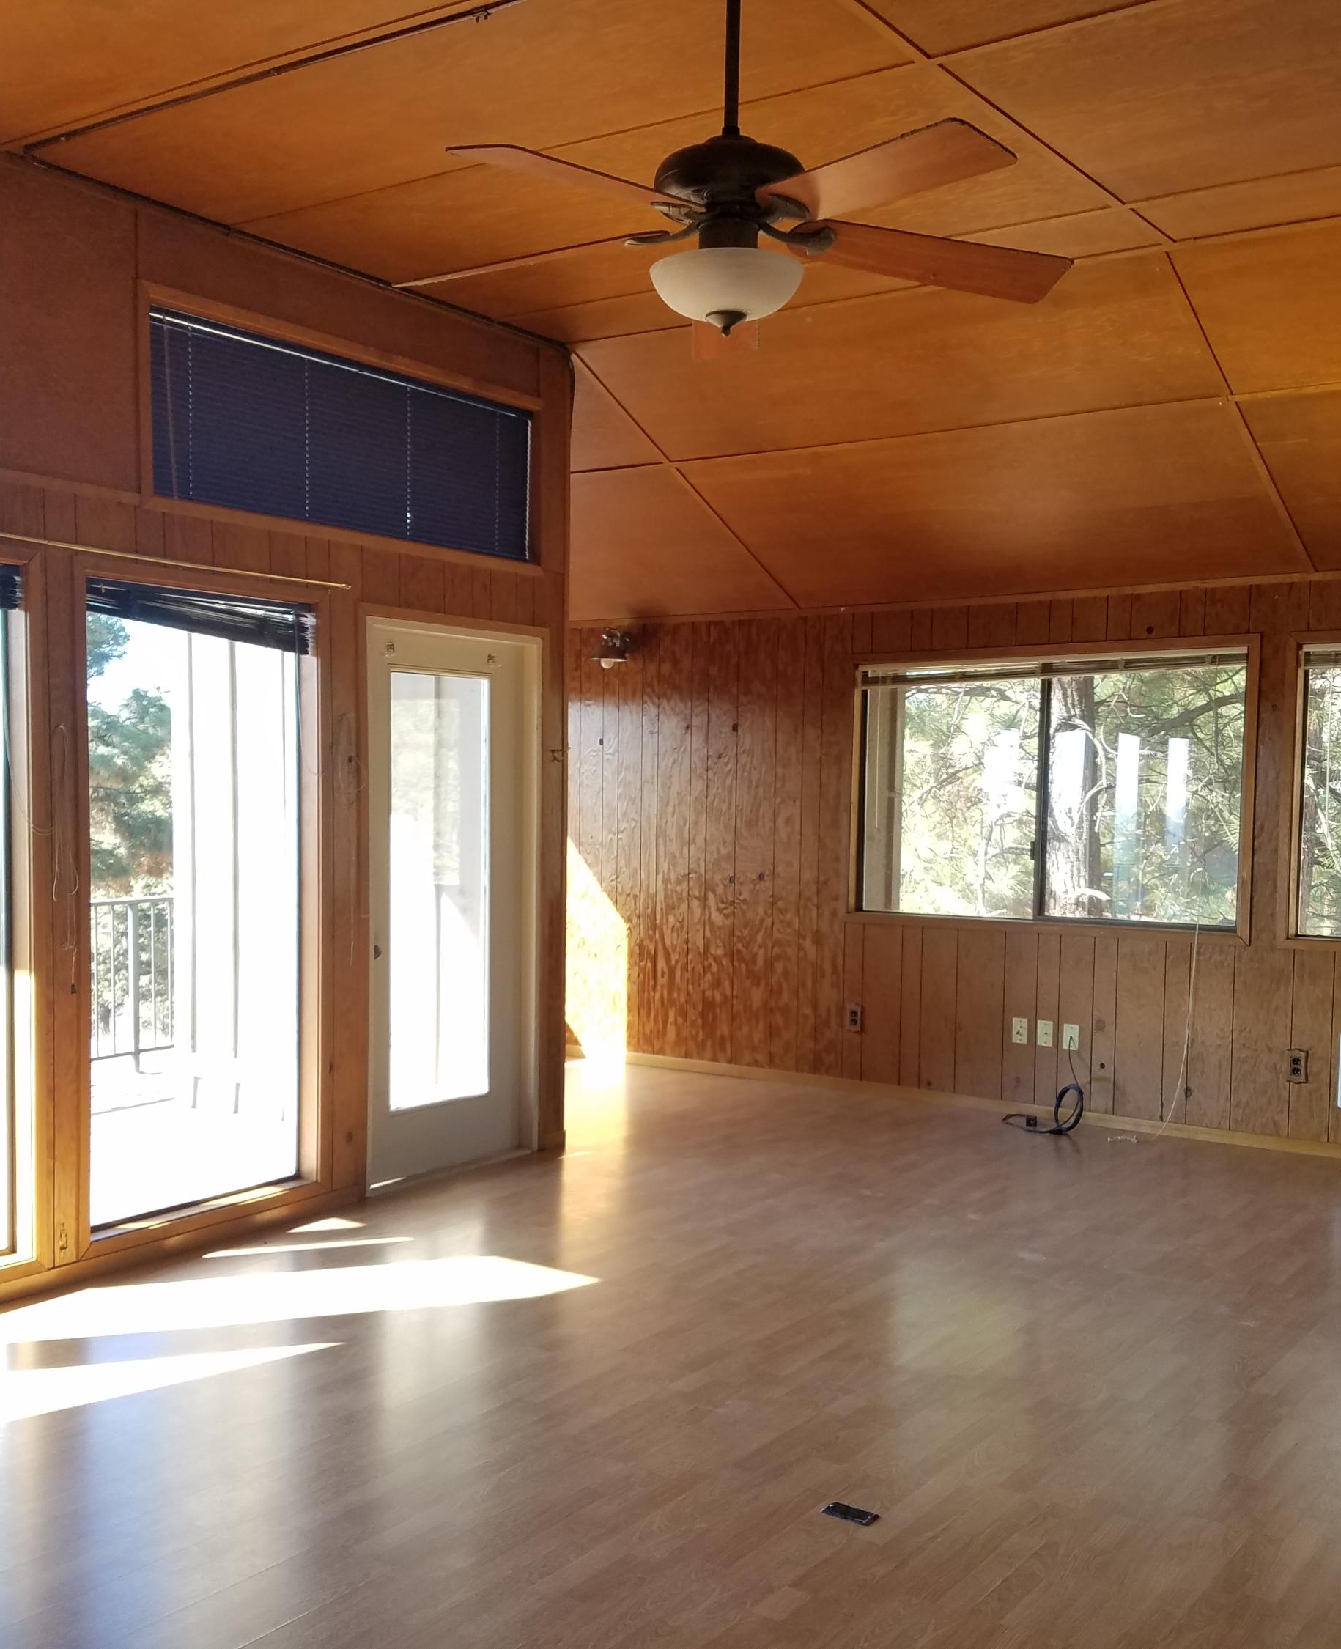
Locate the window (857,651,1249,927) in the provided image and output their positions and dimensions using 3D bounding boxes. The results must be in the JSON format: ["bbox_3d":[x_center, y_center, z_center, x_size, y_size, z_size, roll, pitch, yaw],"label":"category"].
[{"bbox_3d":[1.670,-0.156,7.468,1.920,1.310,0.100,1,2,34],"label":"window"}]

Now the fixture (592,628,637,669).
[{"bbox_3d":[-0.306,-0.931,8.619,0.180,0.210,0.220,1,2,34],"label":"fixture"}]

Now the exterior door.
[{"bbox_3d":[-0.853,0.302,6.375,0.070,2.050,0.940,1,2,34],"label":"exterior door"}]

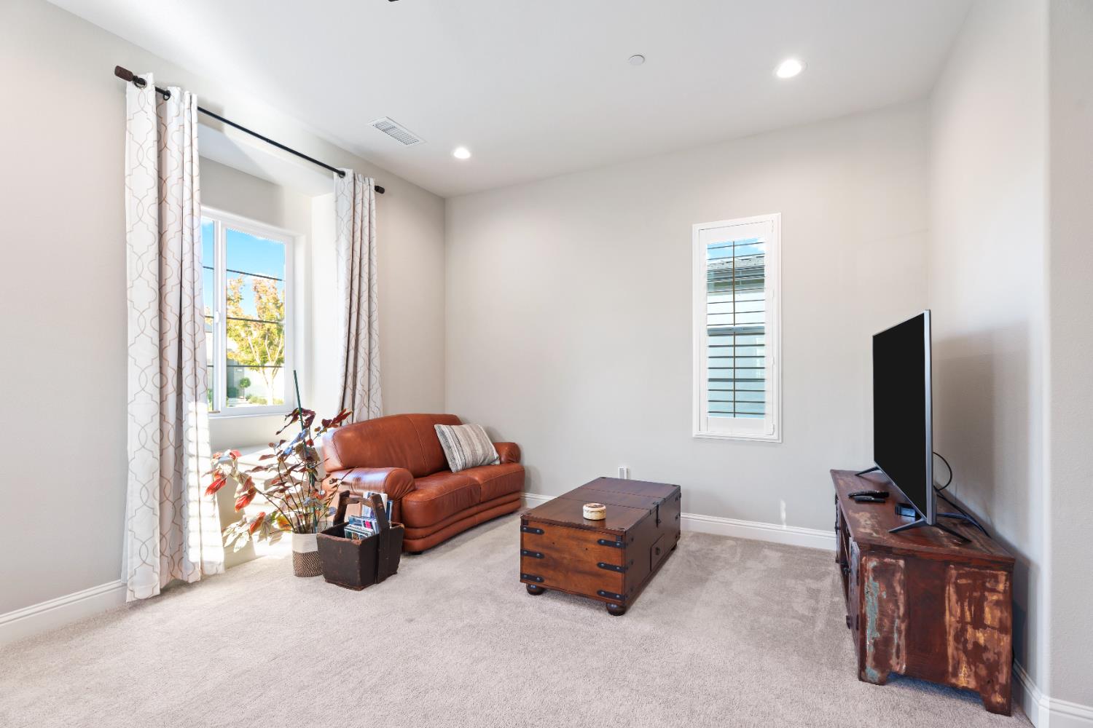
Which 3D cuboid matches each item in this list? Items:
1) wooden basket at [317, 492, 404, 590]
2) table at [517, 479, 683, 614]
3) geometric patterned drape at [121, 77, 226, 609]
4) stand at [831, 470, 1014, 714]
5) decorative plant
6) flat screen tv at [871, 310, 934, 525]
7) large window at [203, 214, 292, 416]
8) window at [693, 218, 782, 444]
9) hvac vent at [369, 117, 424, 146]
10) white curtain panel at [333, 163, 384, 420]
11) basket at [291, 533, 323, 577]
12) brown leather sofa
[{"bbox_3d":[-1.093,1.012,2.885,0.353,0.503,0.330,-1,-1,27],"label":"wooden basket"},{"bbox_3d":[0.393,1.049,2.987,0.587,0.430,1.105,-1,-1,29],"label":"table"},{"bbox_3d":[-2.034,-0.142,2.677,0.142,2.752,0.448,-1,-1,27],"label":"geometric patterned drape"},{"bbox_3d":[1.816,1.012,2.527,0.515,0.587,1.431,0,0,27],"label":"stand"},{"bbox_3d":[-1.628,0.683,3.027,0.660,0.894,0.699,0,0,27],"label":"decorative plant"},{"bbox_3d":[1.848,0.214,2.547,0.055,0.835,1.399,0,0,27],"label":"flat screen tv"},{"bbox_3d":[-2.364,-0.367,3.535,0.090,1.450,1.153,0,0,27],"label":"large window"},{"bbox_3d":[1.439,-0.265,3.700,0.631,1.683,0.080,0,0,27],"label":"window"},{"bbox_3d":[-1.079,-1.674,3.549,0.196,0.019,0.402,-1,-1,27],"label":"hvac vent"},{"bbox_3d":[-1.460,-0.120,3.786,0.142,2.745,0.485,-1,-1,27],"label":"white curtain panel"},{"bbox_3d":[-1.502,1.188,3.078,0.197,0.265,0.197,0,0,27],"label":"basket"},{"bbox_3d":[-0.849,0.848,3.740,0.867,0.861,1.563,-1,-1,29],"label":"brown leather sofa"}]

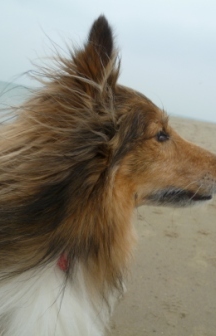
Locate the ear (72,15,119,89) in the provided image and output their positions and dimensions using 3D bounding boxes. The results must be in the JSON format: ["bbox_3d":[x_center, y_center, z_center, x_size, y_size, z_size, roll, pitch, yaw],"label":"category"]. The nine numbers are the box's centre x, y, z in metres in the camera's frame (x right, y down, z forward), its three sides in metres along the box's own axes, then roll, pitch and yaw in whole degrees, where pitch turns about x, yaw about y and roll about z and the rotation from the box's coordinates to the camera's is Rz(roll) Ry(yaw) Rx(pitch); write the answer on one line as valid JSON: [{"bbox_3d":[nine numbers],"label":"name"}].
[{"bbox_3d":[-0.017,-0.157,0.490,0.058,0.098,0.050,7,7,7],"label":"ear"}]

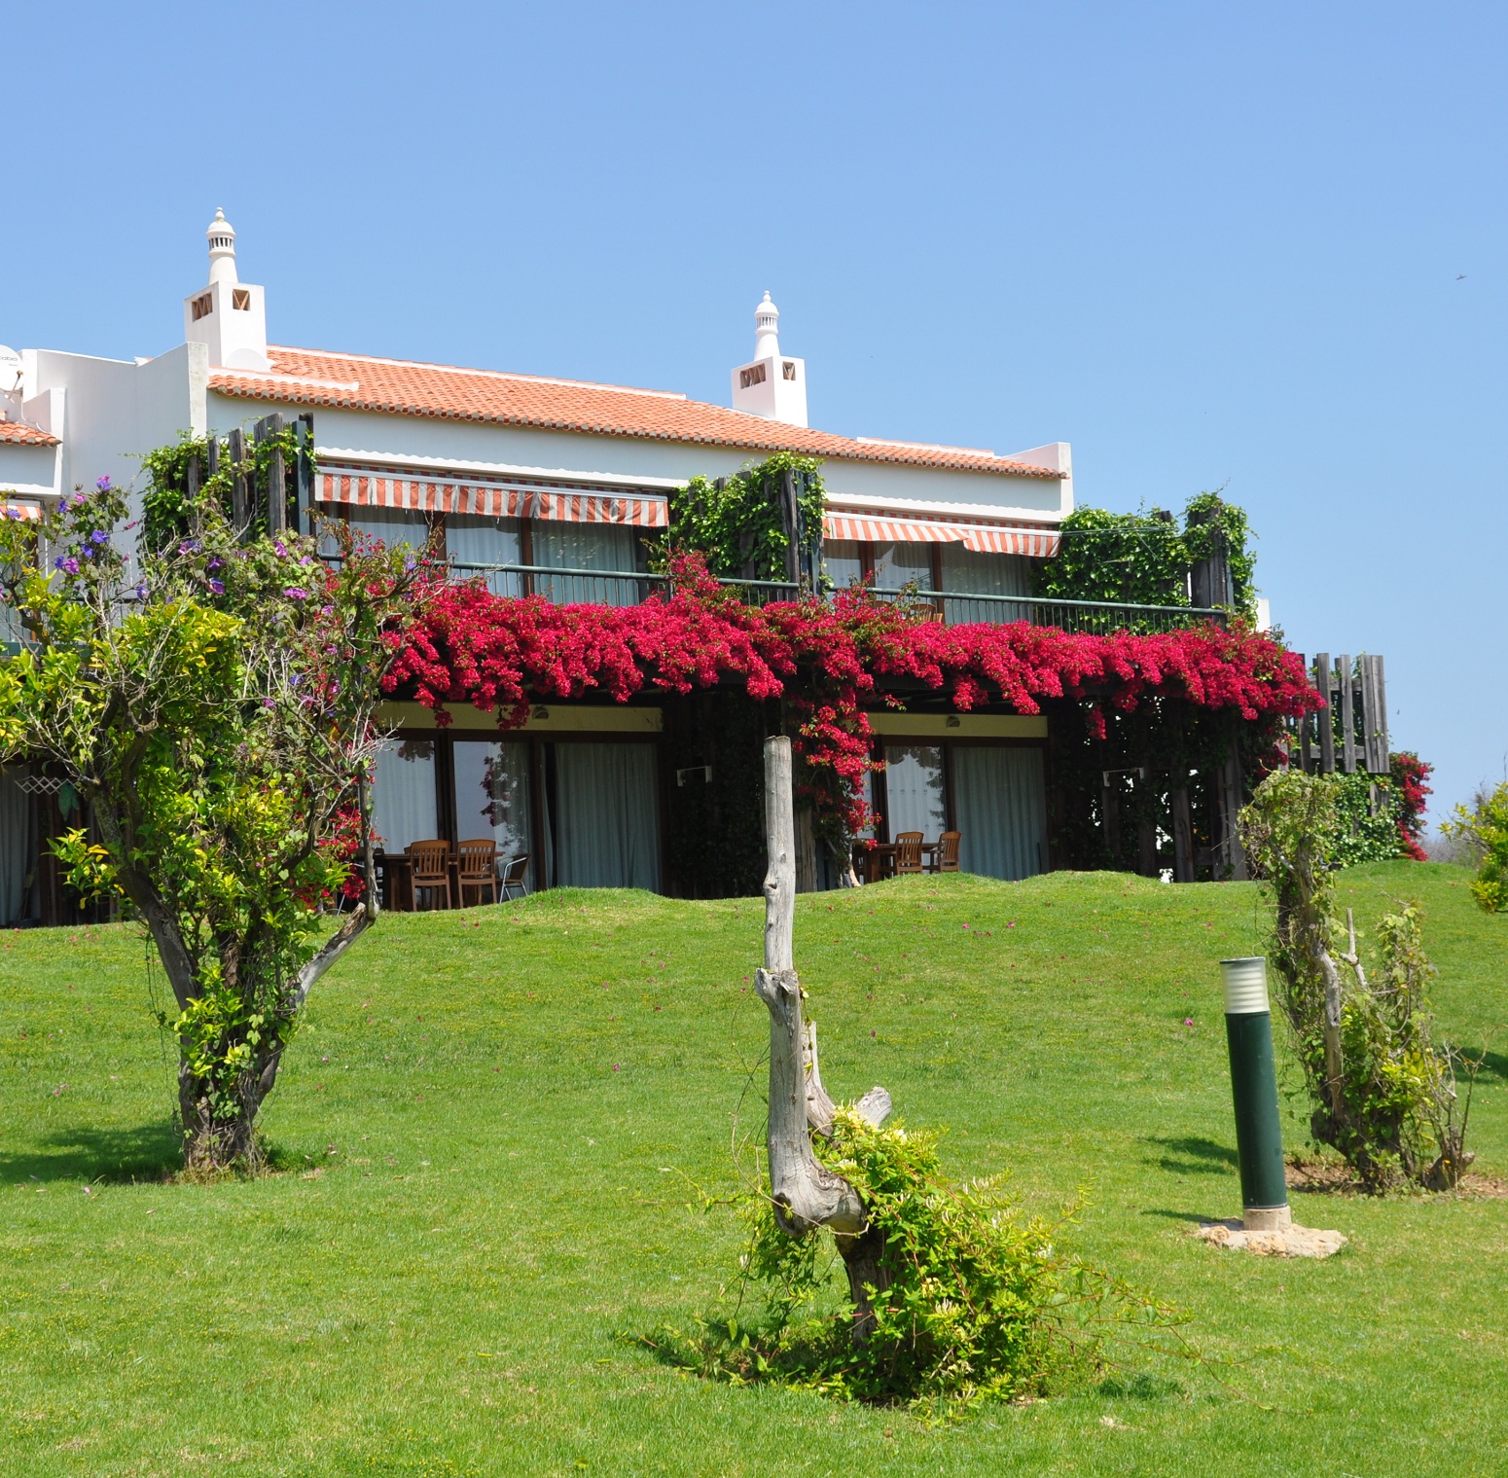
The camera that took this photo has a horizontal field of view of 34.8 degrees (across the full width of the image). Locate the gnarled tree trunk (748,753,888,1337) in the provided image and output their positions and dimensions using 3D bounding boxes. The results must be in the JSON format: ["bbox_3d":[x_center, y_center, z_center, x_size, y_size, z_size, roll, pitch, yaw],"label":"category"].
[{"bbox_3d":[0.207,0.890,6.813,0.366,1.775,0.360,-3,-4,0],"label":"gnarled tree trunk"}]

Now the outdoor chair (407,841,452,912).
[{"bbox_3d":[-3.704,1.576,26.511,0.540,0.900,0.580,0,-5,-38],"label":"outdoor chair"}]

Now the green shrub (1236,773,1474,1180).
[{"bbox_3d":[2.398,0.916,9.675,0.778,1.639,0.700,-3,-4,0],"label":"green shrub"}]

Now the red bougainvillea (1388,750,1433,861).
[{"bbox_3d":[9.761,1.107,36.000,0.750,1.800,0.800,0,-5,-38],"label":"red bougainvillea"}]

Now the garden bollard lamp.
[{"bbox_3d":[1.788,1.260,8.591,0.158,0.964,0.158,-4,-4,0],"label":"garden bollard lamp"}]

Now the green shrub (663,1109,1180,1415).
[{"bbox_3d":[0.458,1.383,6.780,1.340,0.766,1.000,-3,-4,0],"label":"green shrub"}]

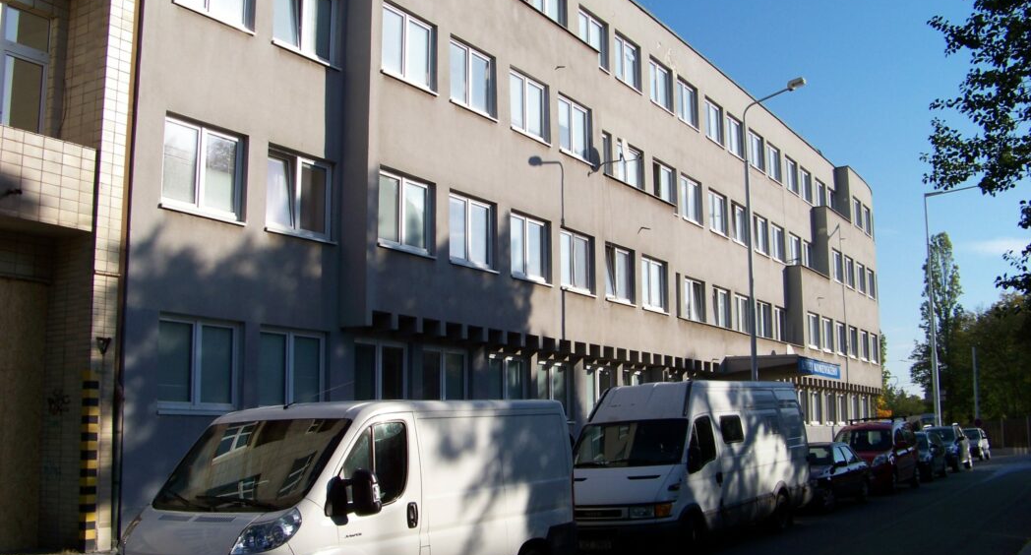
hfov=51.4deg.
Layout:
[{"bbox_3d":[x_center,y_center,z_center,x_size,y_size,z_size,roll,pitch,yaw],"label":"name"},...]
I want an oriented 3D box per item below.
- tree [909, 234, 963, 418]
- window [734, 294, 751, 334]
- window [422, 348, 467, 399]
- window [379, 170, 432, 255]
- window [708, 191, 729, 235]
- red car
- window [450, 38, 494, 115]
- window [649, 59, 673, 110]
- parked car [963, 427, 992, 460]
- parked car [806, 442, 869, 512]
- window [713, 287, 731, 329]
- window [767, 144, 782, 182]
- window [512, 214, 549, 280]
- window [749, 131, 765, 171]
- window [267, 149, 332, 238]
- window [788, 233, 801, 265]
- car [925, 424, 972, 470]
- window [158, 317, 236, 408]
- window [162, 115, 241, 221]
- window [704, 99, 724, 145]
[{"bbox_3d":[32.314,4.552,82.000,3.988,15.984,3.988,-3,-9,21],"label":"tree"},{"bbox_3d":[7.881,1.314,37.108,0.140,1.326,1.610,-6,-10,31],"label":"window"},{"bbox_3d":[-1.483,2.201,22.152,0.130,1.351,1.603,-5,-10,33],"label":"window"},{"bbox_3d":[-2.089,-1.215,20.269,0.130,1.385,1.635,-5,-10,33],"label":"window"},{"bbox_3d":[6.777,-2.149,36.189,0.150,1.400,1.700,-6,-10,31],"label":"window"},{"bbox_3d":[9.206,4.588,27.795,1.770,1.830,4.250,-6,-10,31],"label":"red car"},{"bbox_3d":[-0.892,-4.122,22.205,0.140,1.300,1.610,-6,-10,31],"label":"window"},{"bbox_3d":[4.404,-5.873,32.846,0.150,1.400,1.700,-6,-10,31],"label":"window"},{"bbox_3d":[20.433,7.487,48.748,1.670,1.450,4.050,-5,-9,29],"label":"parked car"},{"bbox_3d":[6.263,4.249,22.808,1.680,1.410,4.250,-6,-10,31],"label":"parked car"},{"bbox_3d":[6.703,1.079,35.039,0.130,1.351,1.537,-5,-10,33],"label":"window"},{"bbox_3d":[10.173,-4.490,42.436,0.150,1.400,1.700,-6,-10,31],"label":"window"},{"bbox_3d":[0.297,-0.638,23.866,0.150,1.400,1.700,-6,-10,31],"label":"window"},{"bbox_3d":[9.018,-4.705,40.015,0.140,1.295,1.610,-6,-10,31],"label":"window"},{"bbox_3d":[-3.684,-1.411,18.332,0.140,1.326,1.610,-6,-10,31],"label":"window"},{"bbox_3d":[11.273,-1.034,43.323,0.140,1.300,1.610,-6,-10,31],"label":"window"},{"bbox_3d":[14.249,5.777,36.188,1.750,1.570,4.300,-6,-10,31],"label":"car"},{"bbox_3d":[-4.738,1.303,16.073,0.140,1.350,1.610,-6,-10,31],"label":"window"},{"bbox_3d":[-5.003,-1.717,17.233,0.130,1.404,1.643,-5,-10,33],"label":"window"},{"bbox_3d":[6.741,-5.224,36.252,0.140,1.295,1.610,-6,-10,31],"label":"window"}]

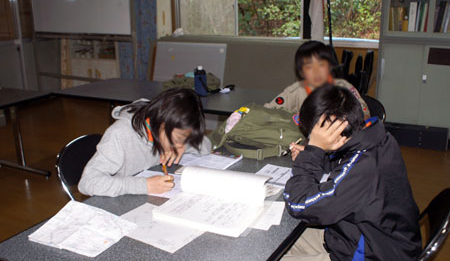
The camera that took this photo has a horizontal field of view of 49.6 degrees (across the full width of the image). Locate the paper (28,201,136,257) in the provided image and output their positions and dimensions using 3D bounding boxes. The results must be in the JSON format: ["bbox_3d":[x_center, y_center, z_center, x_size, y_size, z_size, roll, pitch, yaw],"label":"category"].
[{"bbox_3d":[-0.520,0.354,1.790,0.350,0.020,0.265,7,20,30],"label":"paper"}]

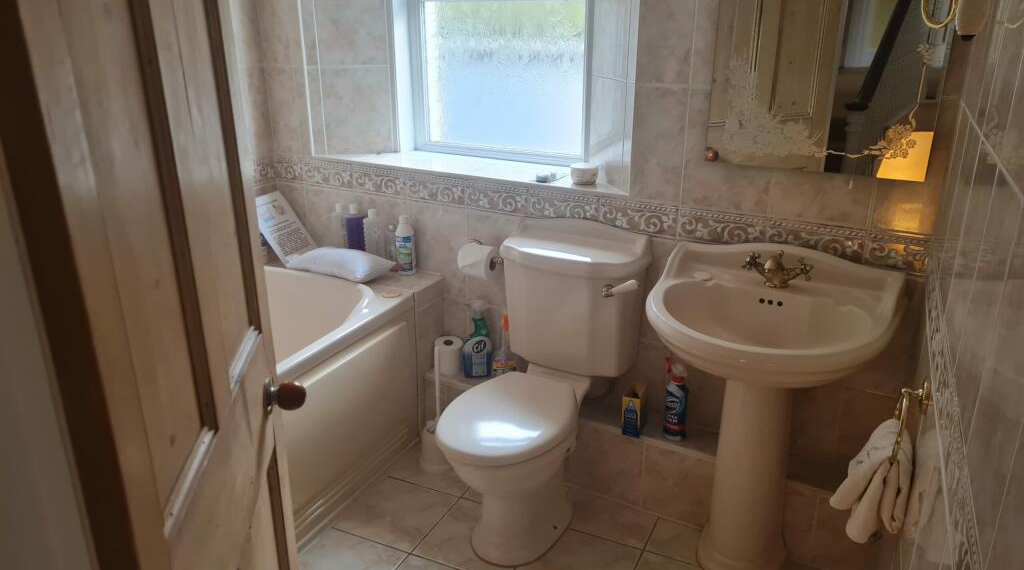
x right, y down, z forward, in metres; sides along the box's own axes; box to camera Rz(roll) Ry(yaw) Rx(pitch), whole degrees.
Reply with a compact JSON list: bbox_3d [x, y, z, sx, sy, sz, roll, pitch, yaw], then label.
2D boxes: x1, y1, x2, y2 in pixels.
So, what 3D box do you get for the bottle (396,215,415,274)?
[{"bbox_3d":[-0.383,-0.147,2.753,0.072,0.210,0.062,5,19,12],"label":"bottle"}]

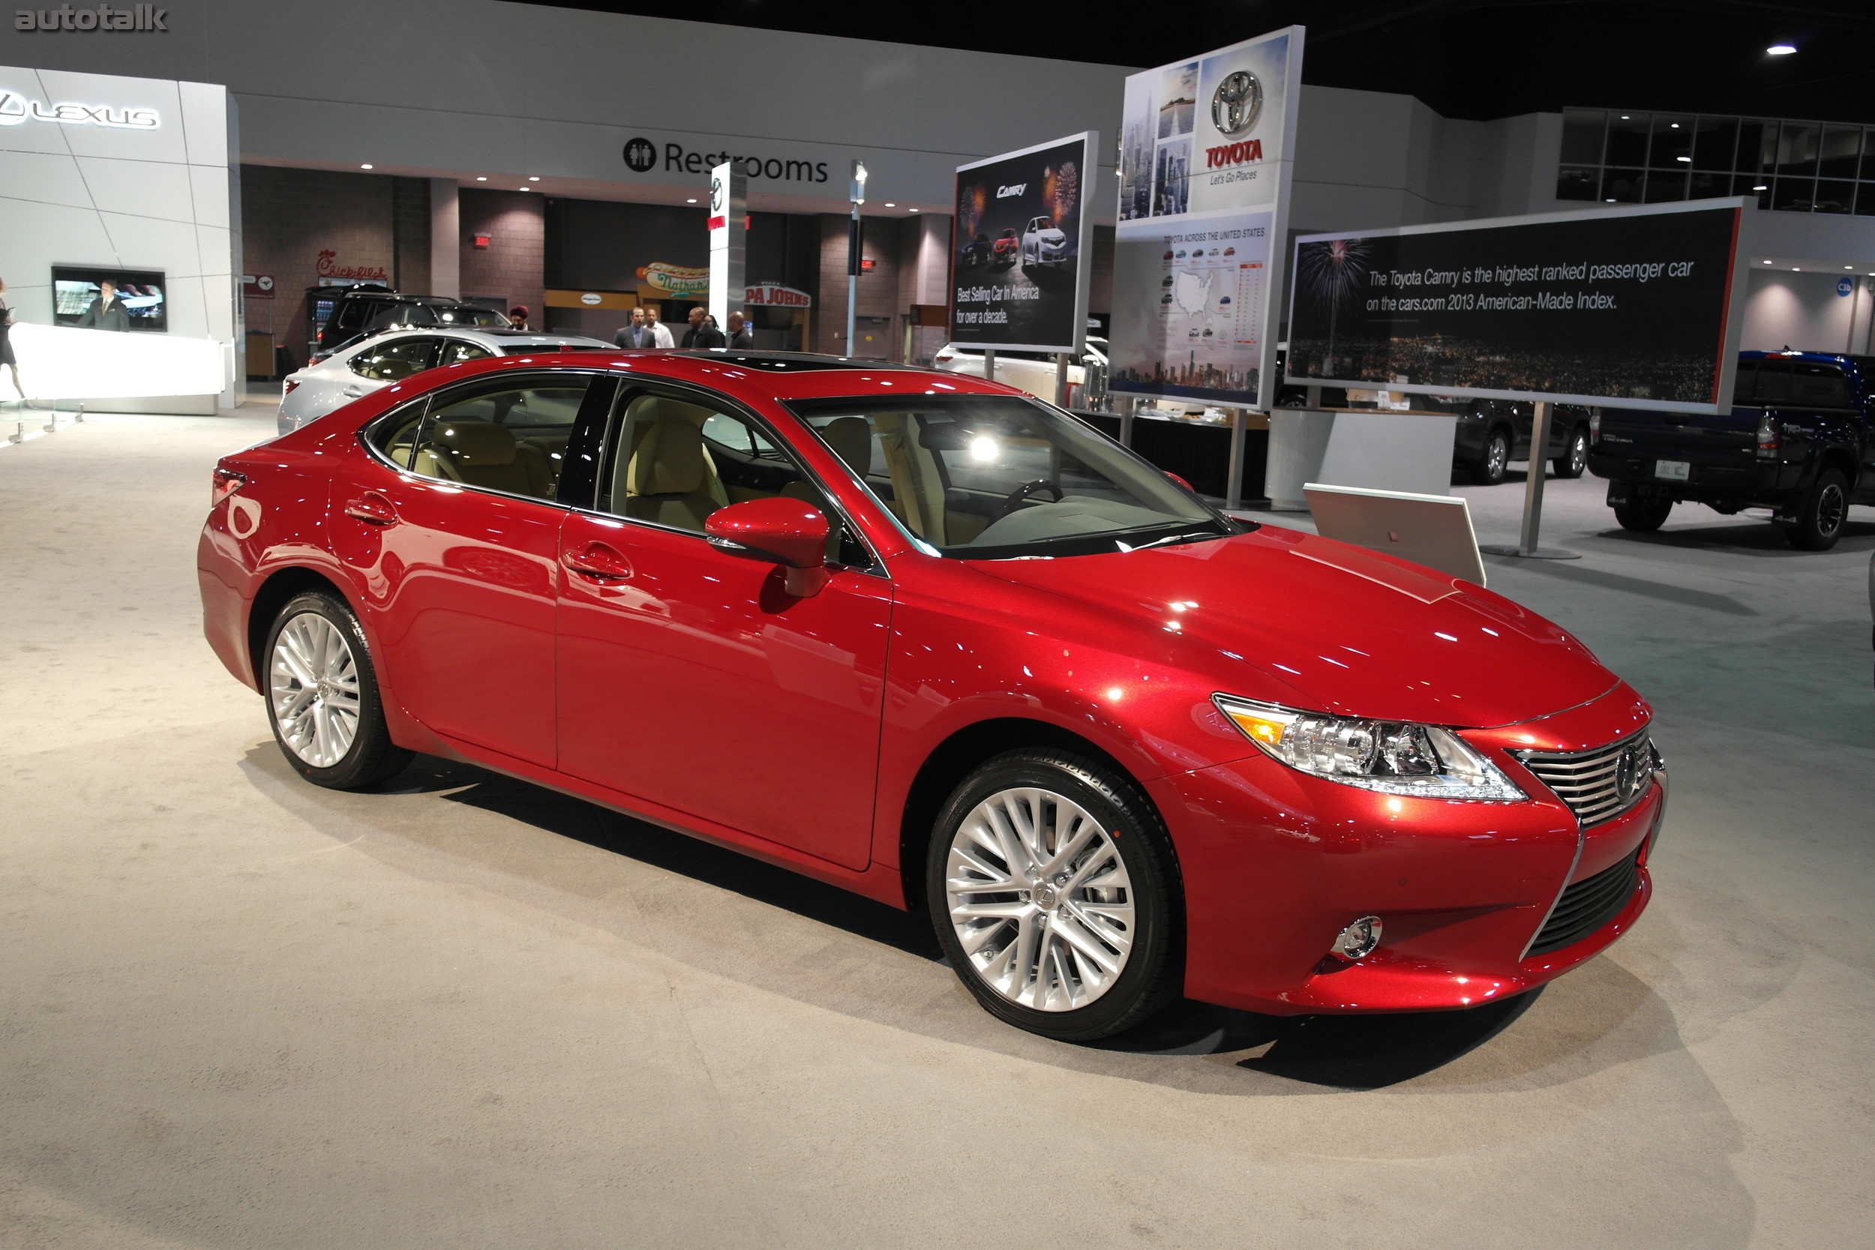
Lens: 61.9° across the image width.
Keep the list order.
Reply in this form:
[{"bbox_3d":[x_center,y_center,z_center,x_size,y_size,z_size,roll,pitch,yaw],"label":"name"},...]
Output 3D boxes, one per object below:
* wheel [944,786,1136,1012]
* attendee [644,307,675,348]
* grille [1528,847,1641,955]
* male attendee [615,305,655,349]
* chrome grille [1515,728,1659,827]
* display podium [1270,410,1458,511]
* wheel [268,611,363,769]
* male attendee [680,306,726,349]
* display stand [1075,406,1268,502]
[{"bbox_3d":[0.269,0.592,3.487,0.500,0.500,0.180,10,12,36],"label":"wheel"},{"bbox_3d":[-3.249,-2.711,18.016,0.500,1.820,0.320,4,10,5],"label":"attendee"},{"bbox_3d":[1.501,0.600,3.595,0.130,0.165,0.760,10,12,36],"label":"grille"},{"bbox_3d":[-3.293,-2.519,16.906,0.520,1.820,0.320,0,10,-14],"label":"male attendee"},{"bbox_3d":[1.490,0.325,3.565,0.160,0.200,0.720,10,12,36],"label":"chrome grille"},{"bbox_3d":[4.662,-1.930,17.912,2.500,1.060,0.750,-3,11,-29],"label":"display podium"},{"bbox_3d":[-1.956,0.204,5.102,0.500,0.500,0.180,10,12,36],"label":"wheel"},{"bbox_3d":[-2.583,-2.494,16.930,0.360,1.830,0.540,-5,12,-37],"label":"male attendee"},{"bbox_3d":[2.887,-2.079,19.038,2.956,0.800,0.720,12,13,42],"label":"display stand"}]

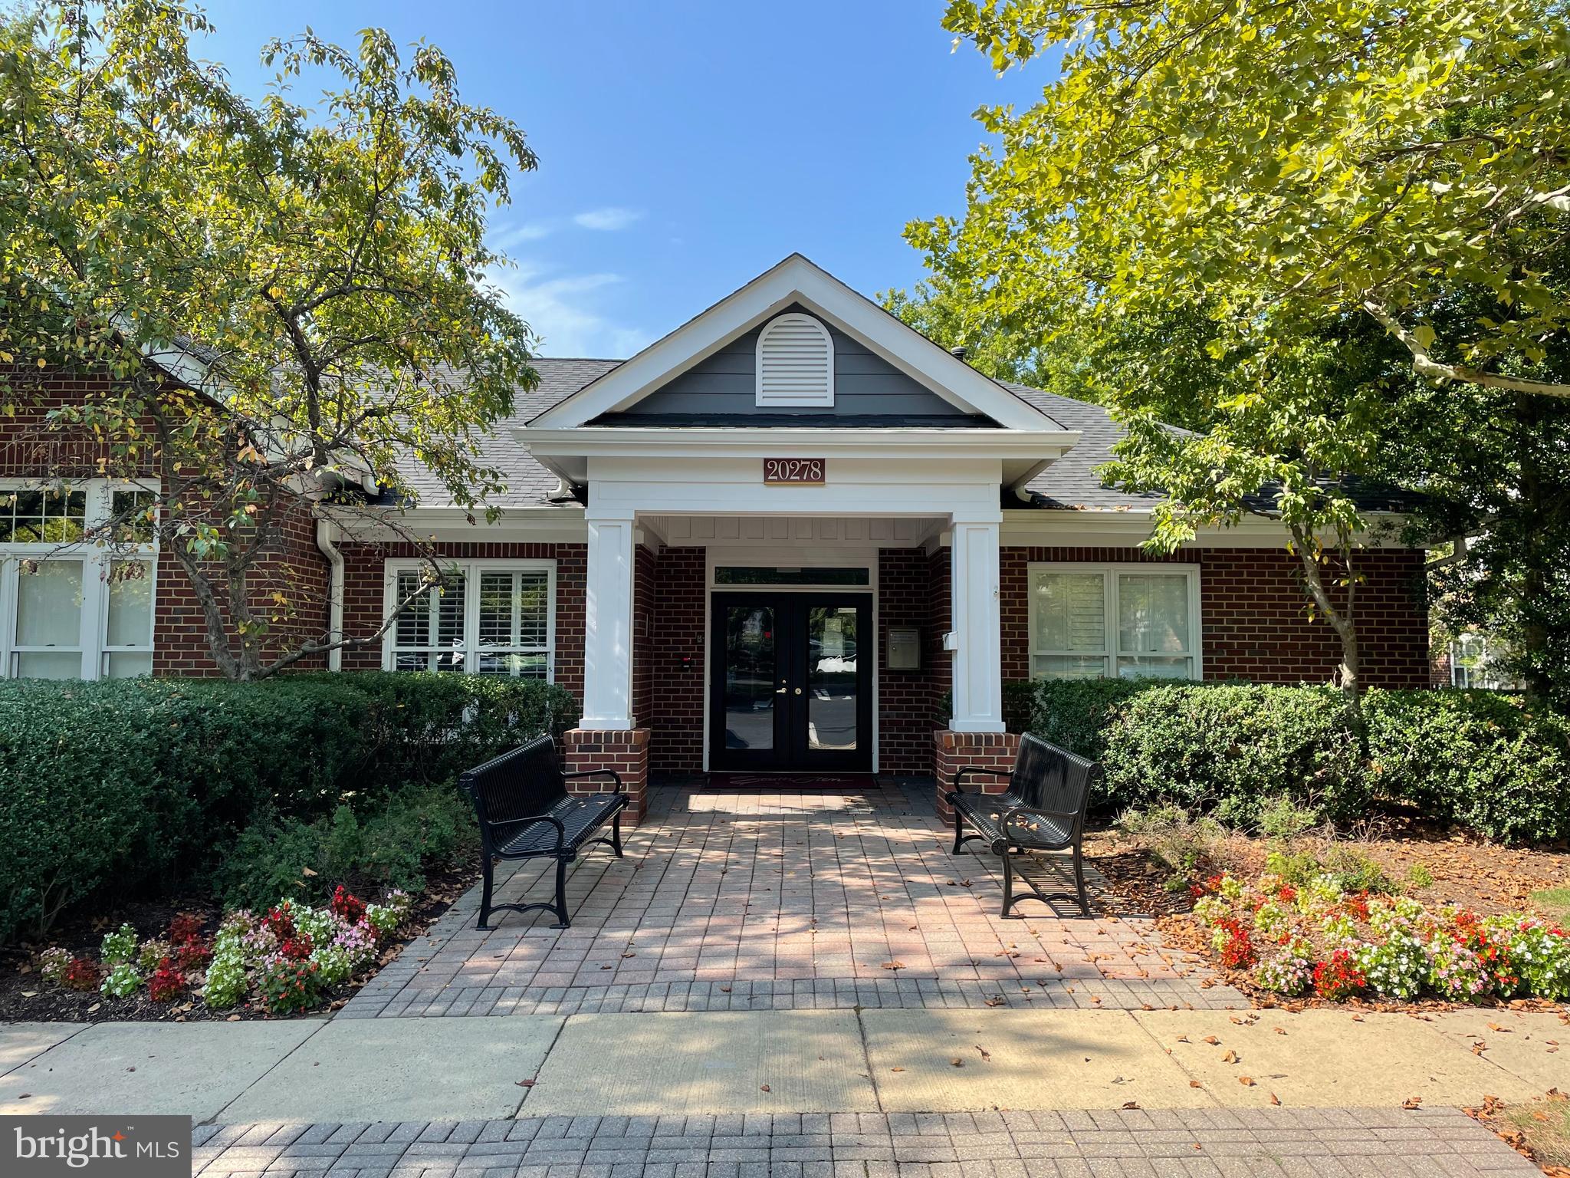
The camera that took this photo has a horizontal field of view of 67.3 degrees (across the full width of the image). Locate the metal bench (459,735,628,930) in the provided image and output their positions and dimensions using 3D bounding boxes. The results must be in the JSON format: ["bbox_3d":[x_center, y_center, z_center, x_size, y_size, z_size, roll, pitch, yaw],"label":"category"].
[{"bbox_3d":[-1.508,1.518,7.754,0.674,0.910,1.902,-1,-2,2],"label":"metal bench"}]

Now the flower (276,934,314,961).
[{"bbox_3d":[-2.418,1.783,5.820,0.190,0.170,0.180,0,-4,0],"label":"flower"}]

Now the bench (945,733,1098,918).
[{"bbox_3d":[1.548,1.509,7.895,0.674,0.910,1.902,0,-2,0],"label":"bench"}]

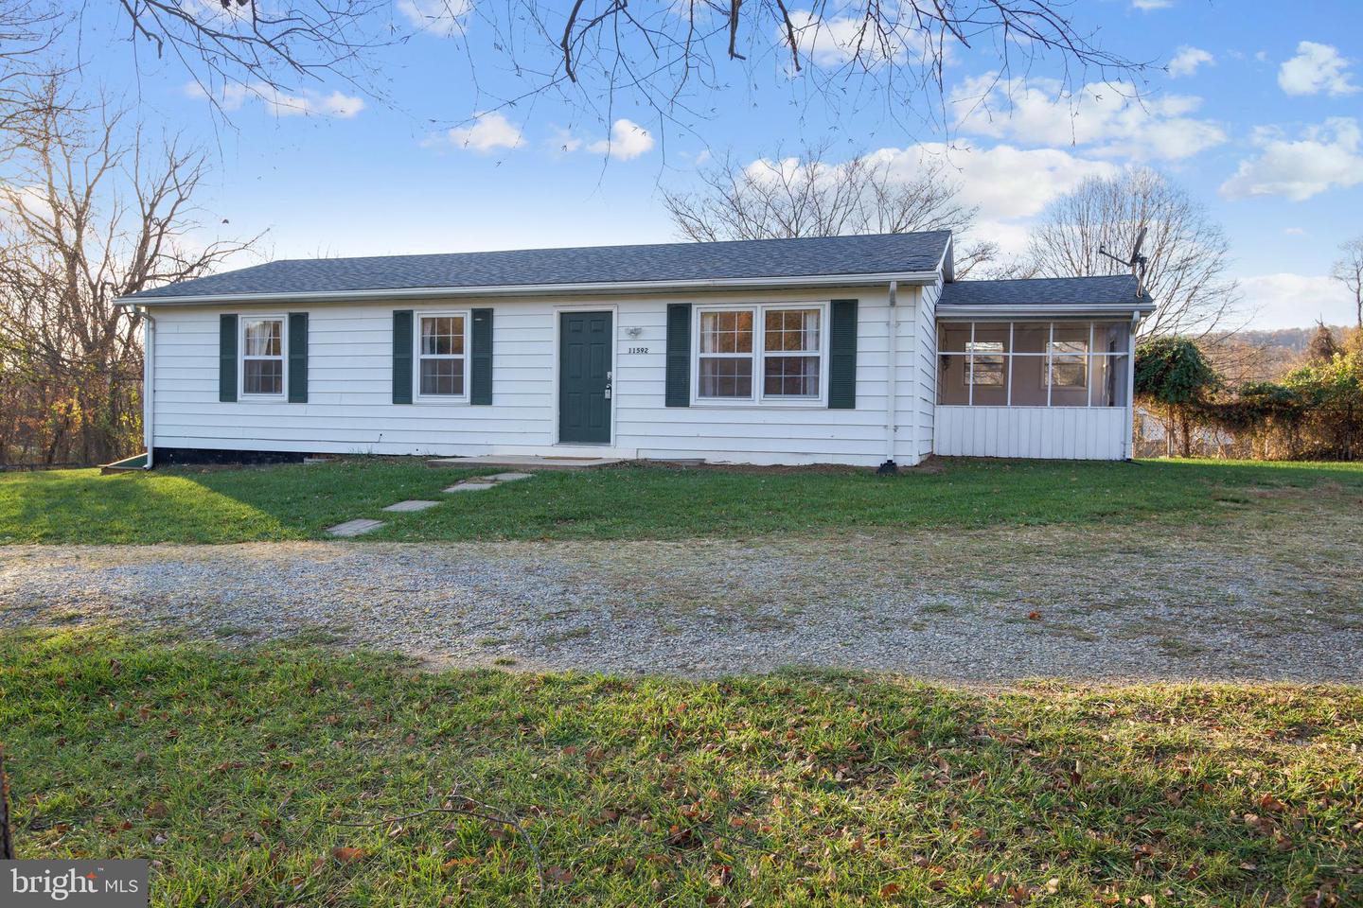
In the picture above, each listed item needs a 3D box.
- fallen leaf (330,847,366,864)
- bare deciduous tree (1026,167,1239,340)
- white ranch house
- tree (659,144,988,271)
[{"bbox_3d":[-1.031,1.246,3.050,0.100,0.030,0.075,2,2,18],"label":"fallen leaf"},{"bbox_3d":[15.837,-4.620,33.897,7.600,10.500,7.400,2,2,18],"label":"bare deciduous tree"},{"bbox_3d":[-0.612,-1.796,18.510,17.000,4.220,8.100,2,2,18],"label":"white ranch house"},{"bbox_3d":[4.186,-4.111,27.411,9.000,8.980,8.500,2,2,18],"label":"tree"}]

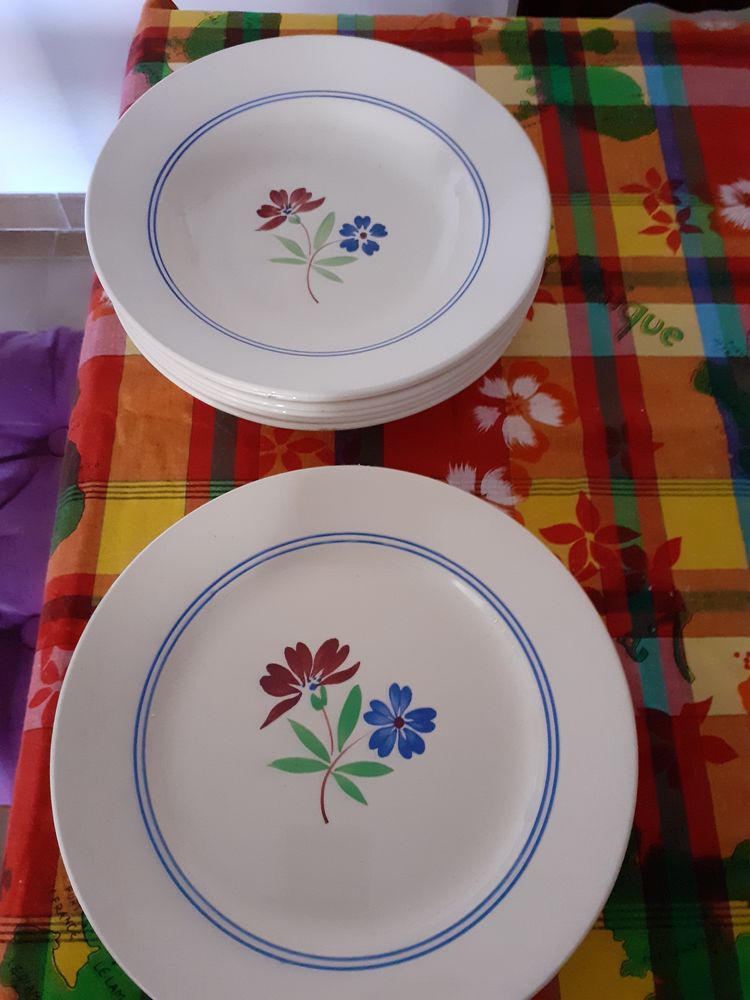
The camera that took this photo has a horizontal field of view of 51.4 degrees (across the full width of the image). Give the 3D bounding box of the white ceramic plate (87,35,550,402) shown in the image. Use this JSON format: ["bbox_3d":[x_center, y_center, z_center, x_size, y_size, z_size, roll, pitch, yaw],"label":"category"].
[{"bbox_3d":[-0.028,-0.147,0.414,0.235,0.038,0.235,0,67,-1],"label":"white ceramic plate"}]

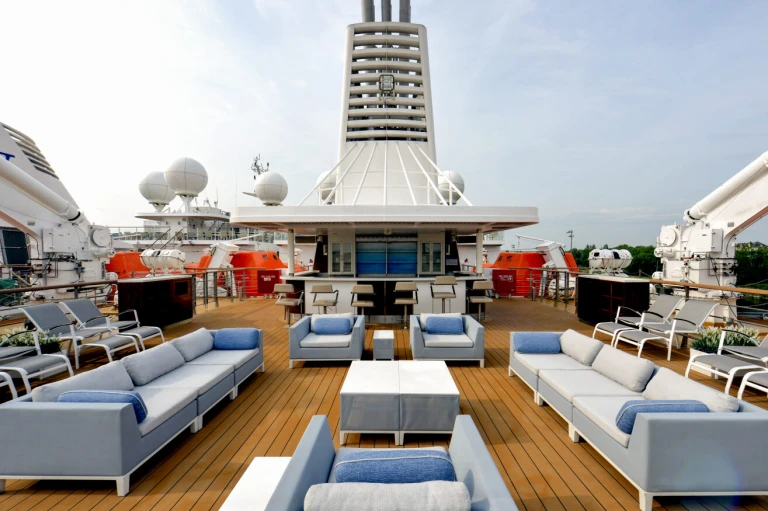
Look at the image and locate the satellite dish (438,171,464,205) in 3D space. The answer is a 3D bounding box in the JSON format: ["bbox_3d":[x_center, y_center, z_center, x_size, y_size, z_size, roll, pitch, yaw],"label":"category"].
[{"bbox_3d":[6.880,-6.950,31.000,3.050,3.700,3.050,0,0,0],"label":"satellite dish"}]

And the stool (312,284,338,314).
[{"bbox_3d":[-1.340,1.161,6.900,0.540,1.010,0.540,0,0,4],"label":"stool"}]

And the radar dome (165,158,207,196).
[{"bbox_3d":[-19.760,-7.870,30.000,3.650,3.750,3.650,0,0,1],"label":"radar dome"}]

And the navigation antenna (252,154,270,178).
[{"bbox_3d":[-18.900,-13.700,46.000,2.800,3.800,2.000,0,0,1],"label":"navigation antenna"}]

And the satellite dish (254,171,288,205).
[{"bbox_3d":[-13.250,-7.800,35.400,3.650,3.750,3.650,0,0,0],"label":"satellite dish"}]

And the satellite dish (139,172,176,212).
[{"bbox_3d":[-26.740,-8.000,35.400,3.650,3.750,3.650,0,0,1],"label":"satellite dish"}]

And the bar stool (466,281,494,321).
[{"bbox_3d":[2.170,1.093,6.680,0.530,1.060,0.530,0,0,-5],"label":"bar stool"}]

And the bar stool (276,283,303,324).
[{"bbox_3d":[-2.200,1.159,6.950,0.540,1.015,0.540,0,0,6],"label":"bar stool"}]

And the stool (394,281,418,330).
[{"bbox_3d":[0.500,1.131,6.830,0.540,1.070,0.540,0,0,1],"label":"stool"}]

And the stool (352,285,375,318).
[{"bbox_3d":[-0.465,1.133,6.680,0.520,0.980,0.530,0,0,1],"label":"stool"}]

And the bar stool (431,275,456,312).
[{"bbox_3d":[1.370,1.063,6.850,0.540,1.205,0.540,0,0,1],"label":"bar stool"}]

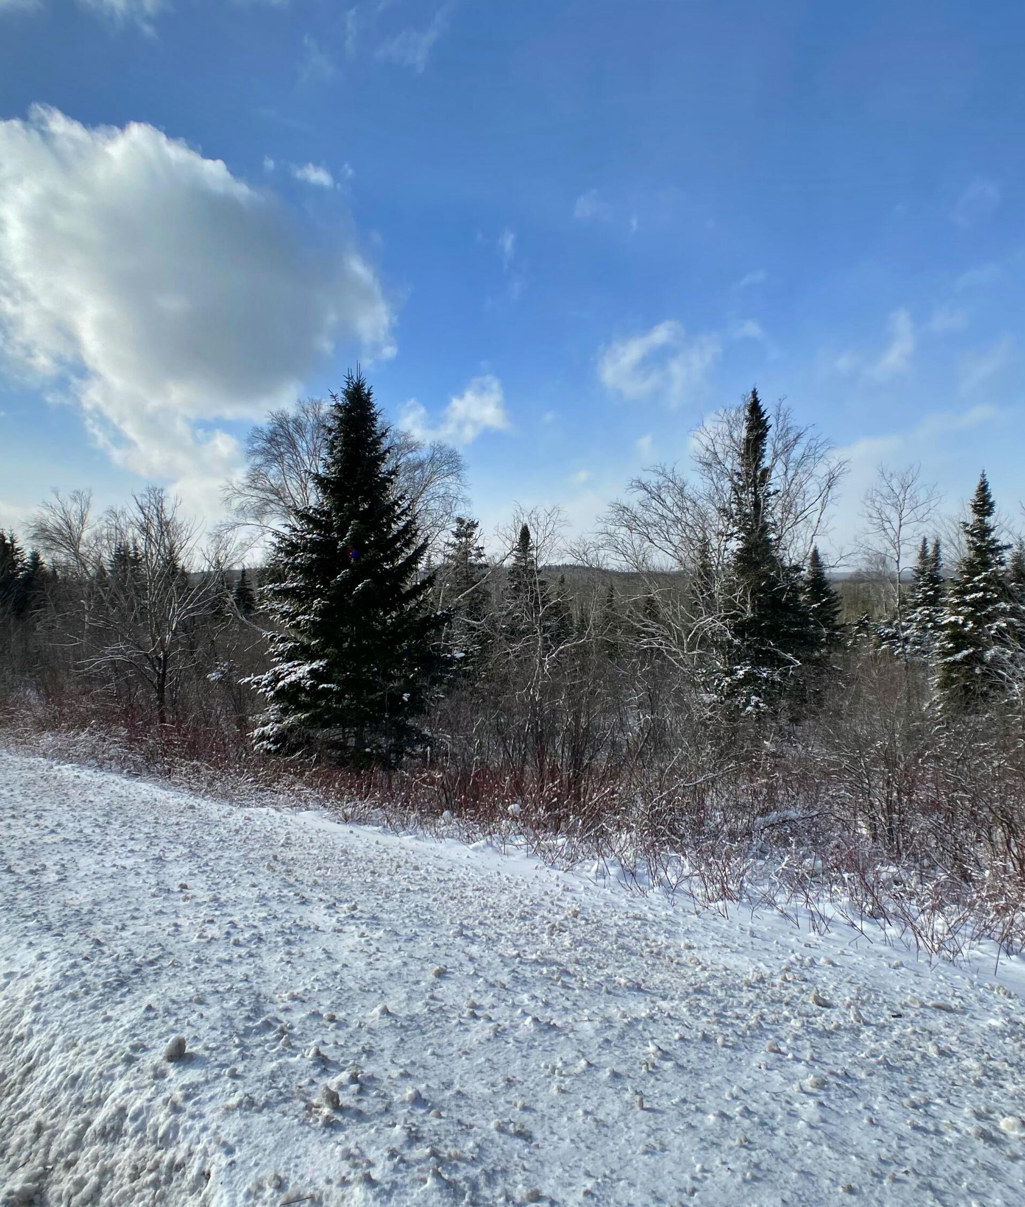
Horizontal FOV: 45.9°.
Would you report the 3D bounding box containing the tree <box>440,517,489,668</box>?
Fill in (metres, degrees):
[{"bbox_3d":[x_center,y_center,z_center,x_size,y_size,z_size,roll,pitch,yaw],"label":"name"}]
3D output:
[{"bbox_3d":[-1.240,-0.100,31.000,1.450,4.290,1.450,0,1,0],"label":"tree"}]

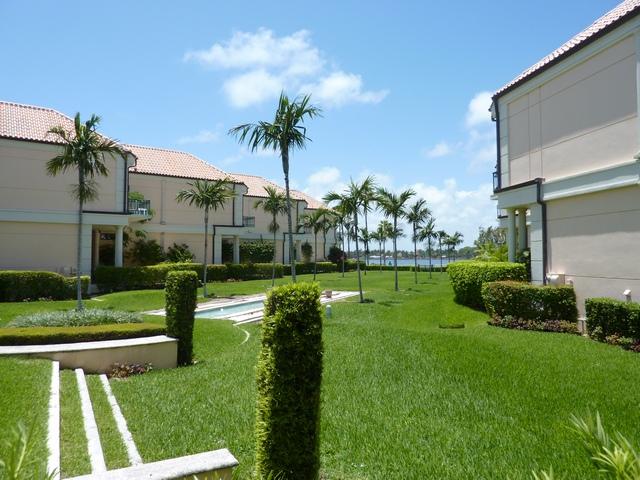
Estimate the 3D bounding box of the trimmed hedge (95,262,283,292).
[{"bbox_3d":[-7.357,2.289,32.436,1.200,1.200,19.200,-1,-2,21],"label":"trimmed hedge"}]

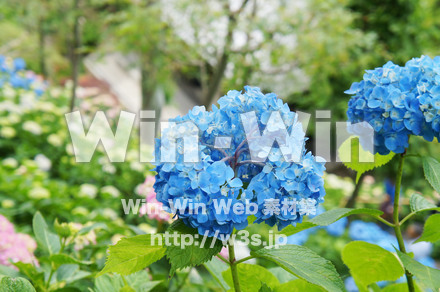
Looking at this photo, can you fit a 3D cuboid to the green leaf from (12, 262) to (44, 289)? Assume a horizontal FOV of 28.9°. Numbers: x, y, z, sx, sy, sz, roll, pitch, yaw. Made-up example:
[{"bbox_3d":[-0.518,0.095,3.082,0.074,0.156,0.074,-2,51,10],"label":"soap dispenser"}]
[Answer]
[{"bbox_3d":[-0.338,0.228,1.500,0.058,0.042,0.050,0,6,0],"label":"green leaf"}]

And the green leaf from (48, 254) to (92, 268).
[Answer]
[{"bbox_3d":[-0.263,0.203,1.500,0.077,0.024,0.050,0,6,0],"label":"green leaf"}]

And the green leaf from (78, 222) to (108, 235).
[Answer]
[{"bbox_3d":[-0.237,0.154,1.600,0.058,0.022,0.042,2,6,22],"label":"green leaf"}]

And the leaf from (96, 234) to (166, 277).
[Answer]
[{"bbox_3d":[-0.097,0.122,0.955,0.082,0.018,0.048,-22,45,0],"label":"leaf"}]

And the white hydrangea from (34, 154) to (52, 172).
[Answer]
[{"bbox_3d":[-1.240,0.123,6.000,0.125,0.115,0.125,0,6,0],"label":"white hydrangea"}]

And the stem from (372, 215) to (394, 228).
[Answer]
[{"bbox_3d":[0.200,0.093,1.050,0.031,0.006,0.006,30,0,3],"label":"stem"}]

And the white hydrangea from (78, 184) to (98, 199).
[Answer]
[{"bbox_3d":[-0.813,0.282,5.300,0.118,0.090,0.118,0,6,0],"label":"white hydrangea"}]

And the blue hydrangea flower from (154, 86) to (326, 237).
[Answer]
[{"bbox_3d":[0.022,0.017,0.960,0.190,0.163,0.170,0,5,0],"label":"blue hydrangea flower"}]

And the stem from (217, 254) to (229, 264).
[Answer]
[{"bbox_3d":[0.003,0.126,0.950,0.016,0.005,0.005,37,0,0],"label":"stem"}]

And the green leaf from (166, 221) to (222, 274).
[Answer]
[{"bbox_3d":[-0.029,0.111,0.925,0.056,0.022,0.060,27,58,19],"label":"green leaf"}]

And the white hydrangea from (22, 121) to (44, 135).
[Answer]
[{"bbox_3d":[-1.492,-0.147,6.800,0.150,0.105,0.150,0,6,0],"label":"white hydrangea"}]

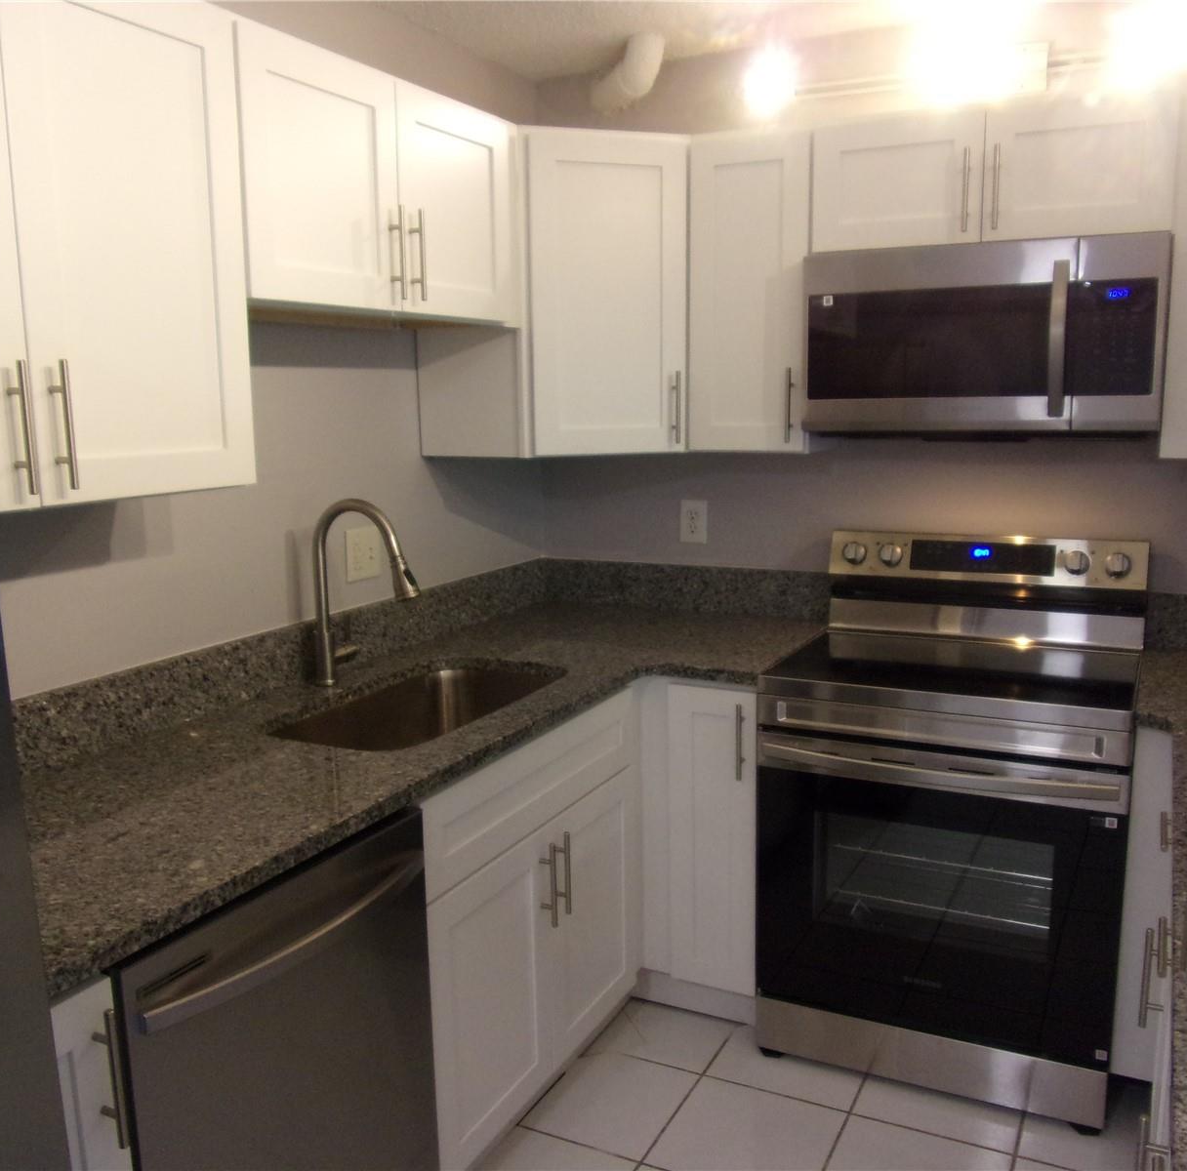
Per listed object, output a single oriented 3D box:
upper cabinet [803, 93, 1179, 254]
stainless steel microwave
[{"bbox_3d":[0.914,-0.908,2.487,0.757,0.290,0.330,4,11,27],"label":"upper cabinet"},{"bbox_3d":[0.902,-0.565,2.510,0.757,0.410,0.405,4,11,27],"label":"stainless steel microwave"}]

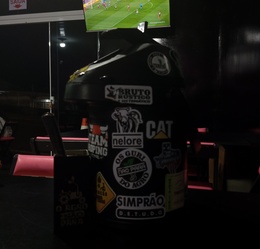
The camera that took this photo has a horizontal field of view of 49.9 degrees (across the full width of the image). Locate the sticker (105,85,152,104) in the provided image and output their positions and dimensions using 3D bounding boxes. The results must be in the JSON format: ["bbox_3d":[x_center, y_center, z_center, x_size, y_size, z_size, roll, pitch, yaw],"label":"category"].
[{"bbox_3d":[-0.002,-0.050,0.485,0.083,0.034,0.006,-1,1,7],"label":"sticker"}]

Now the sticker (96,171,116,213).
[{"bbox_3d":[-0.052,0.125,0.516,0.074,0.076,0.007,0,1,45],"label":"sticker"}]

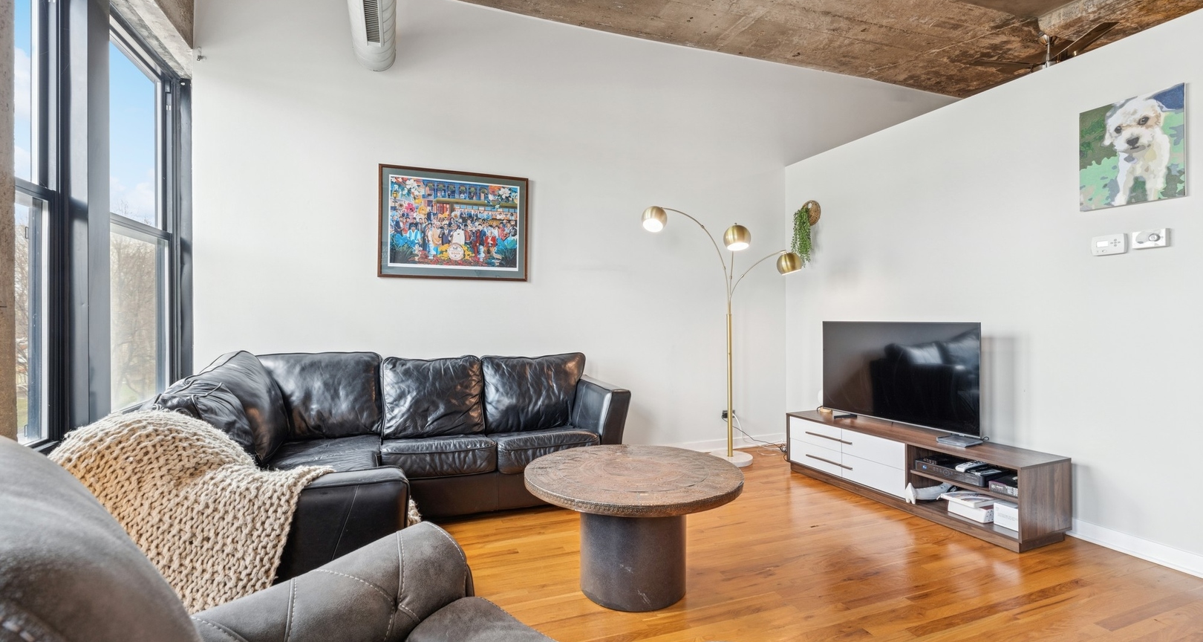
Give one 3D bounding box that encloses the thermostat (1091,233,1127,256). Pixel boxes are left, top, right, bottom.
[{"bbox_3d":[2.525,-0.375,2.655,0.030,0.096,0.134,0,1,-21],"label":"thermostat"}]

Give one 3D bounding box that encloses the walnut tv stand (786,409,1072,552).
[{"bbox_3d":[1.924,0.920,3.408,0.425,0.424,1.582,0,1,-23],"label":"walnut tv stand"}]

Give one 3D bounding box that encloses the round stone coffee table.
[{"bbox_3d":[0.139,0.895,2.338,0.936,0.499,0.936,0,1,0],"label":"round stone coffee table"}]

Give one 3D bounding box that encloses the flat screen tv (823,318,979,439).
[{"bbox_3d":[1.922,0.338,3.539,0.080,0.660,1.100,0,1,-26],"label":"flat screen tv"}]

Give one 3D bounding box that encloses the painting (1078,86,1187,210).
[{"bbox_3d":[2.553,-0.817,2.585,0.030,0.508,0.395,0,1,-21],"label":"painting"}]

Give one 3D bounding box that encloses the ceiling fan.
[{"bbox_3d":[3.546,-2.066,4.266,1.260,0.440,1.260,0,1,-21],"label":"ceiling fan"}]

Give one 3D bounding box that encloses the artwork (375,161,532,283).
[{"bbox_3d":[-1.023,-0.673,3.794,1.020,0.760,0.035,0,1,-21],"label":"artwork"}]

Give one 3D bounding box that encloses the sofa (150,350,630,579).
[{"bbox_3d":[-0.792,0.689,2.713,2.340,0.910,2.220,0,1,-21],"label":"sofa"}]

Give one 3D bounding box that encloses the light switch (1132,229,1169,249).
[{"bbox_3d":[2.581,-0.382,2.511,0.032,0.085,0.120,0,1,-21],"label":"light switch"}]

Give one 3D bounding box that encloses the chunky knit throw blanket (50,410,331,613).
[{"bbox_3d":[-1.180,0.564,1.647,0.740,0.620,0.620,0,1,-21],"label":"chunky knit throw blanket"}]

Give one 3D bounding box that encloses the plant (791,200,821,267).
[{"bbox_3d":[1.694,-0.734,4.527,0.200,0.565,0.235,0,1,-21],"label":"plant"}]

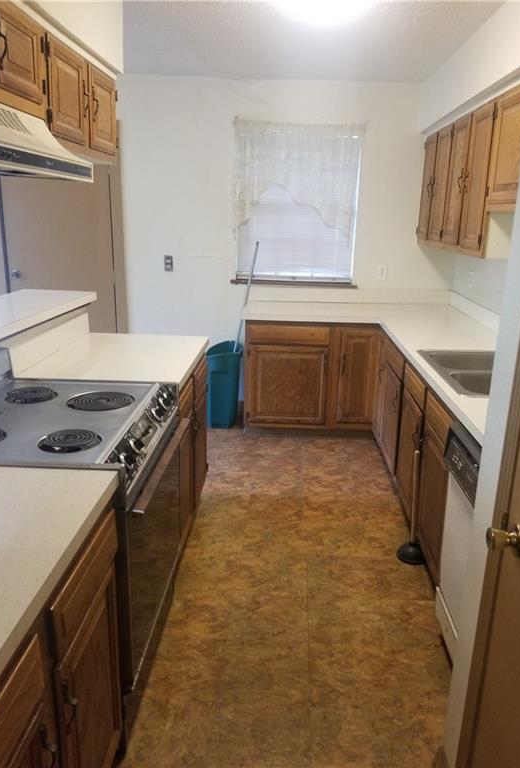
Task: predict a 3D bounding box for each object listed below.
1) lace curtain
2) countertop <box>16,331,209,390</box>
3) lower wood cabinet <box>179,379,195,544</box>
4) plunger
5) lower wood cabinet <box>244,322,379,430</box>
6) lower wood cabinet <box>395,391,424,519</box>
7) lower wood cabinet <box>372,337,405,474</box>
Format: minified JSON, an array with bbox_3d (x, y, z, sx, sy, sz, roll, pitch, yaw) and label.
[{"bbox_3d":[0.268,-1.454,4.166,0.924,0.835,0.060,2,16,3],"label":"lace curtain"},{"bbox_3d":[-0.642,-0.127,2.792,0.675,0.045,0.934,2,16,3],"label":"countertop"},{"bbox_3d":[-0.638,0.326,2.697,0.605,0.730,0.460,2,16,3],"label":"lower wood cabinet"},{"bbox_3d":[0.702,0.553,2.576,0.125,0.540,0.125,2,16,3],"label":"plunger"},{"bbox_3d":[0.356,-0.117,4.223,0.898,0.765,0.605,2,16,3],"label":"lower wood cabinet"},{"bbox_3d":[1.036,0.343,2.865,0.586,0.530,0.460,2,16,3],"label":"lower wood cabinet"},{"bbox_3d":[1.075,0.105,3.497,0.596,0.750,0.830,2,16,3],"label":"lower wood cabinet"}]

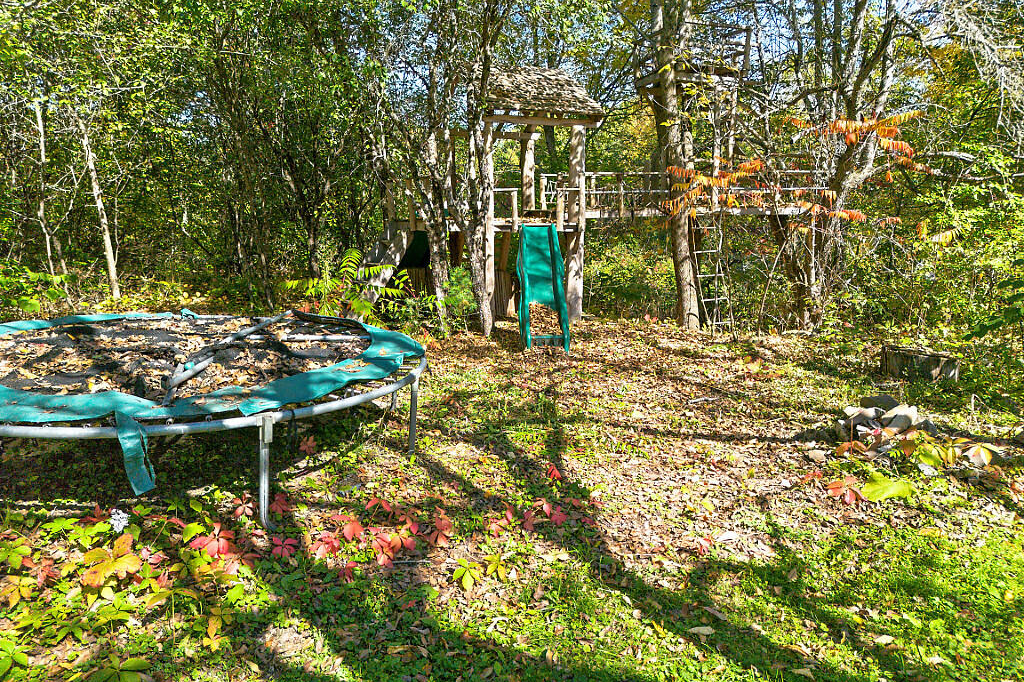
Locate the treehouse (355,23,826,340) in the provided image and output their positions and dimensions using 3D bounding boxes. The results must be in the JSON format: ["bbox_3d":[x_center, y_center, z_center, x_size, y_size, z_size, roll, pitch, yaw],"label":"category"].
[{"bbox_3d":[1.433,-2.730,12.813,7.700,4.600,3.000,0,14,-5],"label":"treehouse"}]

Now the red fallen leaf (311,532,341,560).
[{"bbox_3d":[-1.317,1.444,5.013,0.205,0.071,0.270,-3,14,-16],"label":"red fallen leaf"}]

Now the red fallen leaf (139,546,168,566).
[{"bbox_3d":[-2.424,1.451,4.801,0.197,0.070,0.150,-7,15,-28],"label":"red fallen leaf"}]

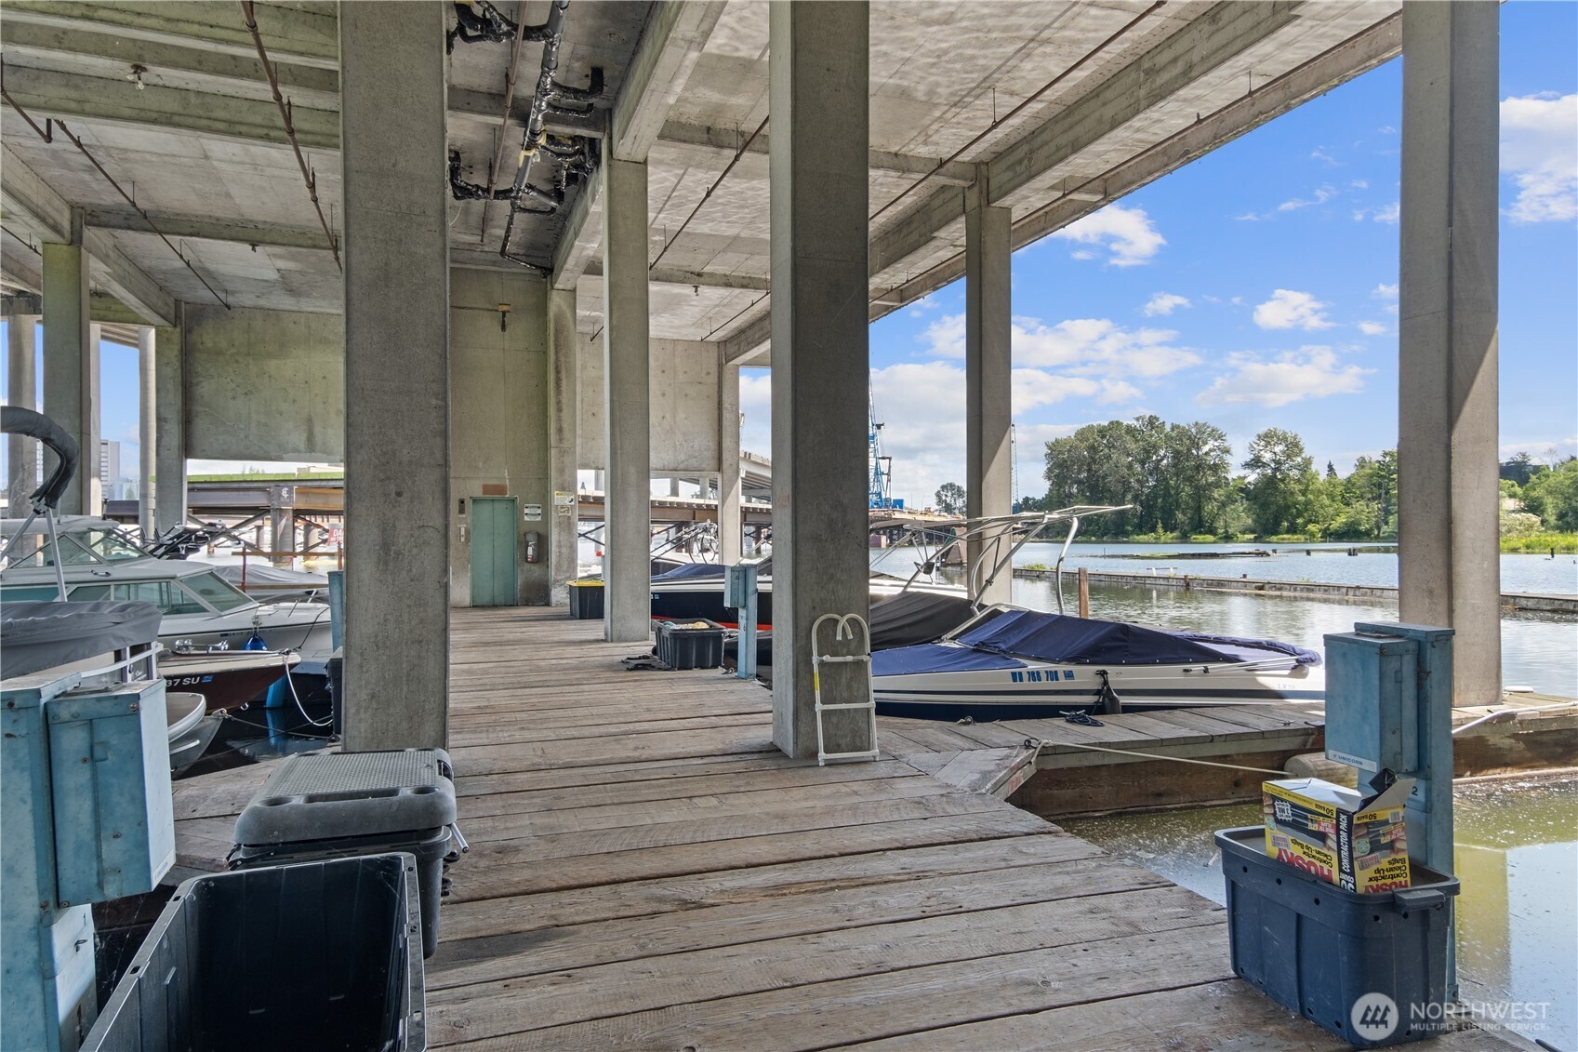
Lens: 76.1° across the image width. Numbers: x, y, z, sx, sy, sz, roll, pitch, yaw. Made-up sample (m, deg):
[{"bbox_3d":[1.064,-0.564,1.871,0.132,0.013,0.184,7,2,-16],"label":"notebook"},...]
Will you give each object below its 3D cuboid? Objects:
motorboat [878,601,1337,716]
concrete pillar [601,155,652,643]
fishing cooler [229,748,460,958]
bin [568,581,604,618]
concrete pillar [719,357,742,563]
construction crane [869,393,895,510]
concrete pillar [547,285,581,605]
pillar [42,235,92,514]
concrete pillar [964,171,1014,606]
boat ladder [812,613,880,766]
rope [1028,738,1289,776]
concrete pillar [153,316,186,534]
[{"bbox_3d":[2.400,1.337,8.602,5.289,1.393,2.167,0,-1,-19],"label":"motorboat"},{"bbox_3d":[-2.125,-1.612,13.021,0.497,6.152,0.419,0,-1,-19],"label":"concrete pillar"},{"bbox_3d":[-1.402,1.072,3.276,0.632,0.529,0.787,0,-1,-19],"label":"fishing cooler"},{"bbox_3d":[-3.200,1.218,16.673,0.671,0.593,0.774,0,-1,-19],"label":"bin"},{"bbox_3d":[-1.617,-1.252,28.040,0.497,6.336,0.419,0,-1,-19],"label":"concrete pillar"},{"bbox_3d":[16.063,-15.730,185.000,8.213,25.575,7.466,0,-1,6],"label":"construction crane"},{"bbox_3d":[-4.433,-1.518,19.770,0.497,6.152,0.419,0,-1,-19],"label":"concrete pillar"},{"bbox_3d":[-12.247,-1.458,17.096,0.497,6.521,0.419,0,-1,-19],"label":"pillar"},{"bbox_3d":[2.930,-1.437,14.747,0.497,6.336,0.419,0,-1,-19],"label":"concrete pillar"},{"bbox_3d":[0.305,0.943,5.900,0.355,0.867,0.077,-1,-13,-19],"label":"boat ladder"},{"bbox_3d":[2.319,1.455,6.247,1.818,0.310,0.077,0,-1,-9],"label":"rope"},{"bbox_3d":[-14.485,-1.367,23.640,0.497,6.521,0.419,0,-1,-19],"label":"concrete pillar"}]

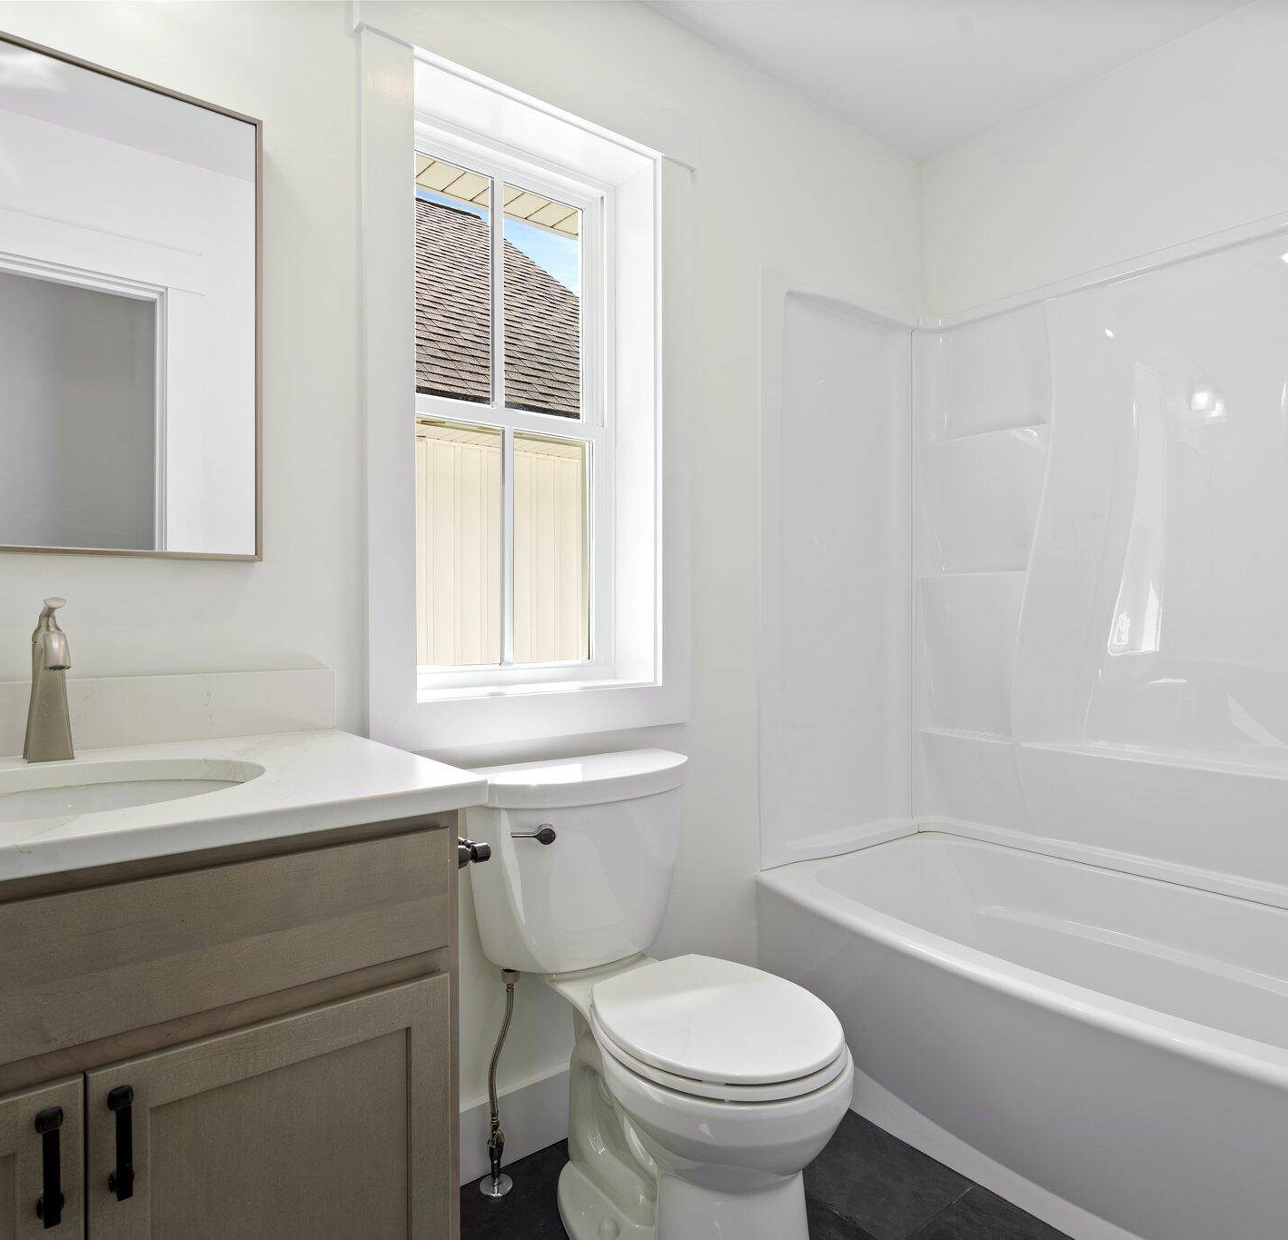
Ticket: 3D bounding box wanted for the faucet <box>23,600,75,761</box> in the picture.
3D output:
[{"bbox_3d":[-0.763,0.080,1.068,0.050,0.215,0.164,0,0,-38],"label":"faucet"}]

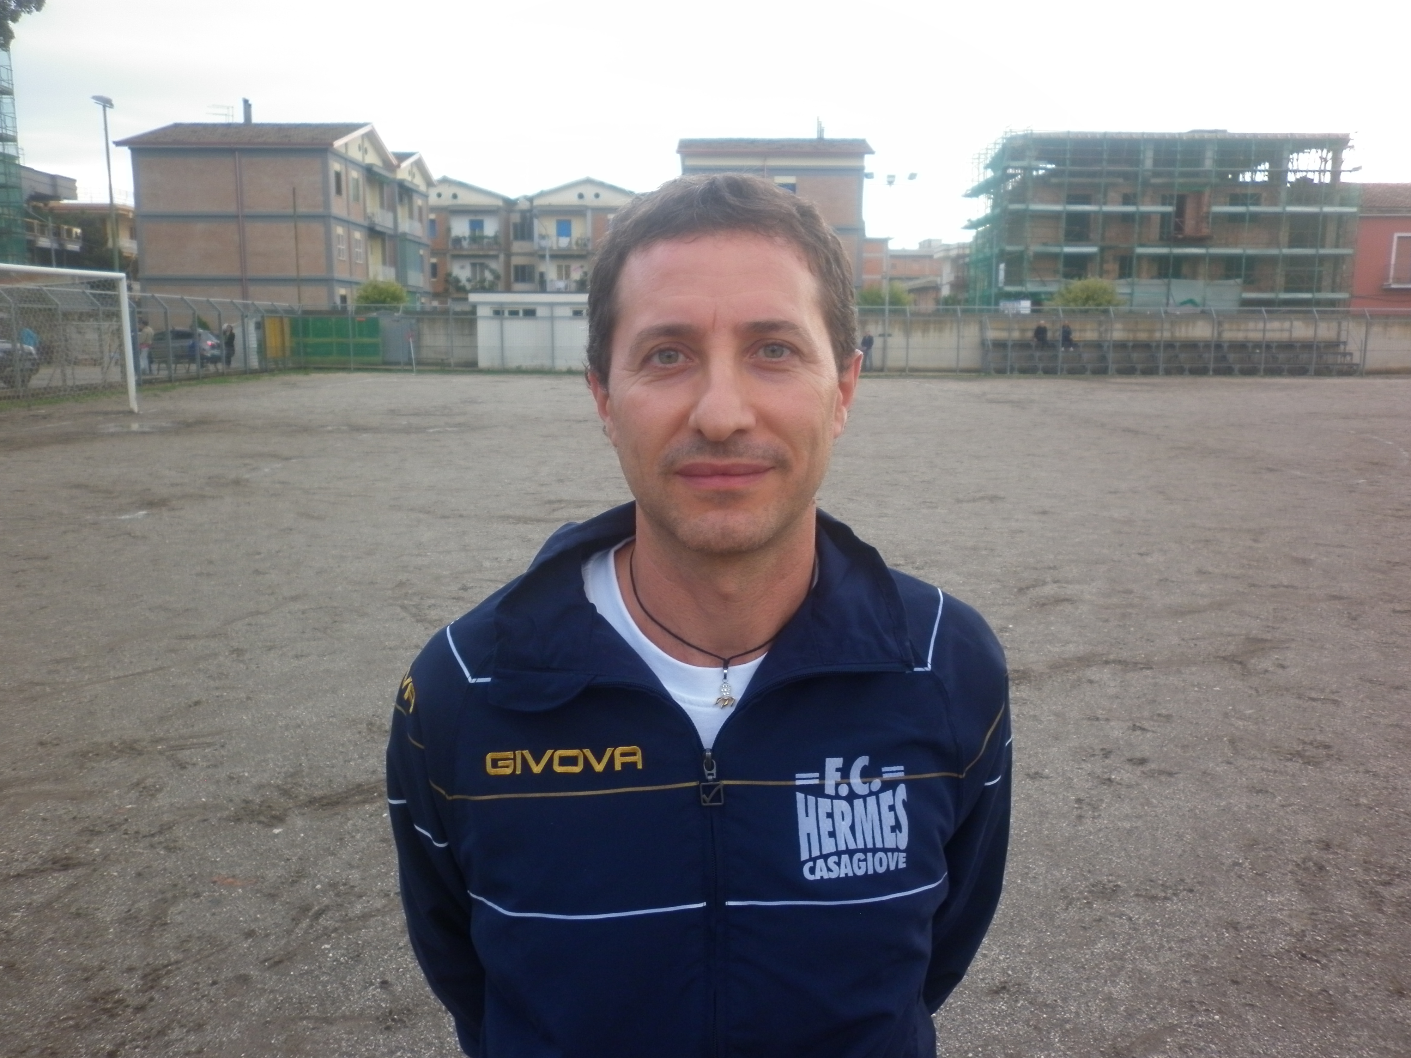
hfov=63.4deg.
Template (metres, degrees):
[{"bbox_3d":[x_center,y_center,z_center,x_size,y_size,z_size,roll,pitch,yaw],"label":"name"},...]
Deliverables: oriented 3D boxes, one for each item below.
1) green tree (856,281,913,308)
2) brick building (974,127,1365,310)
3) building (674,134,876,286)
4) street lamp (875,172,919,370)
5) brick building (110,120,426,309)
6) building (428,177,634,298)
[{"bbox_3d":[8.433,-9.500,54.172,3.000,4.100,2.900,0,9,0],"label":"green tree"},{"bbox_3d":[22.748,-13.842,59.330,17.300,11.300,9.500,0,9,0],"label":"brick building"},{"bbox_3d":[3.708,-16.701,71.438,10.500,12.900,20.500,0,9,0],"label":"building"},{"bbox_3d":[8.089,-11.100,49.857,2.100,8.550,0.600,0,9,0],"label":"street lamp"},{"bbox_3d":[-24.293,-16.511,68.749,11.100,13.200,21.000,1,9,2],"label":"brick building"},{"bbox_3d":[-14.231,-19.870,89.473,21.800,13.200,11.200,0,9,0],"label":"building"}]

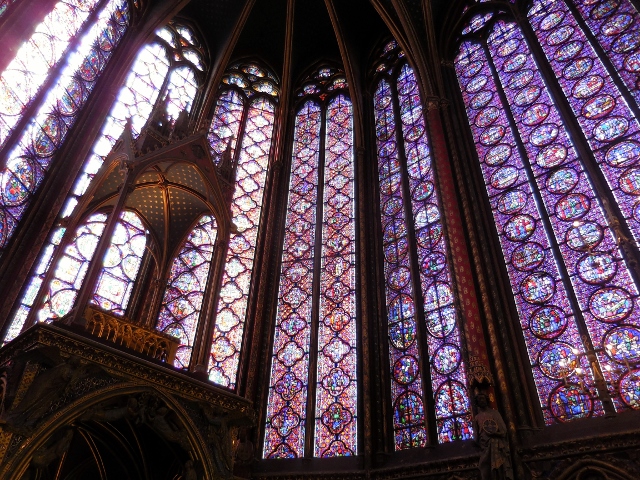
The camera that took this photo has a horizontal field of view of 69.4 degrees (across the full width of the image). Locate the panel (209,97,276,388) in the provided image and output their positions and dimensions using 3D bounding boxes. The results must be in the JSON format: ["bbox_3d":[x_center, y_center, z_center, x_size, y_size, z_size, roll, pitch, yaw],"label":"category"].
[{"bbox_3d":[-2.228,-0.427,13.305,0.914,12.044,0.200,12,-38,-12],"label":"panel"}]

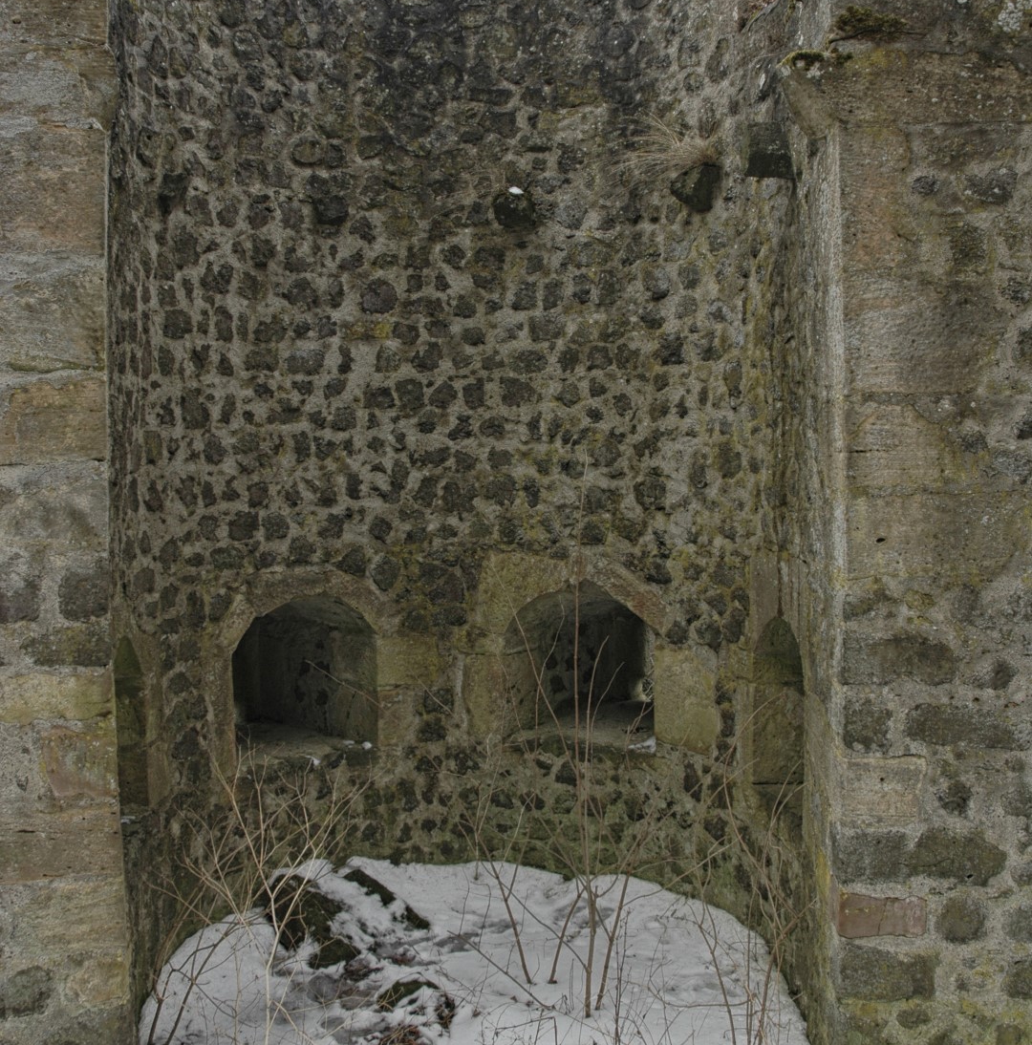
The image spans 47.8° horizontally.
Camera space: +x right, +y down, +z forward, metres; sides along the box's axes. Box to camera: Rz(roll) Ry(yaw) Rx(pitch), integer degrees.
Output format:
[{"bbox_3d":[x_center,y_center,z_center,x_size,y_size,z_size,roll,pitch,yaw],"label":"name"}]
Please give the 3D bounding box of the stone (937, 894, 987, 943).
[{"bbox_3d":[1.303,1.152,3.460,0.144,0.141,0.120,0,4,0],"label":"stone"}]

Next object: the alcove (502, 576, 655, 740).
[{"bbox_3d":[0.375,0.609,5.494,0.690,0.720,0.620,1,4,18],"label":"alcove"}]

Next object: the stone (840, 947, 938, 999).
[{"bbox_3d":[1.086,1.314,3.475,0.284,0.155,0.150,0,4,0],"label":"stone"}]

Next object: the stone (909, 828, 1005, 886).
[{"bbox_3d":[1.285,0.973,3.475,0.284,0.162,0.150,0,4,0],"label":"stone"}]

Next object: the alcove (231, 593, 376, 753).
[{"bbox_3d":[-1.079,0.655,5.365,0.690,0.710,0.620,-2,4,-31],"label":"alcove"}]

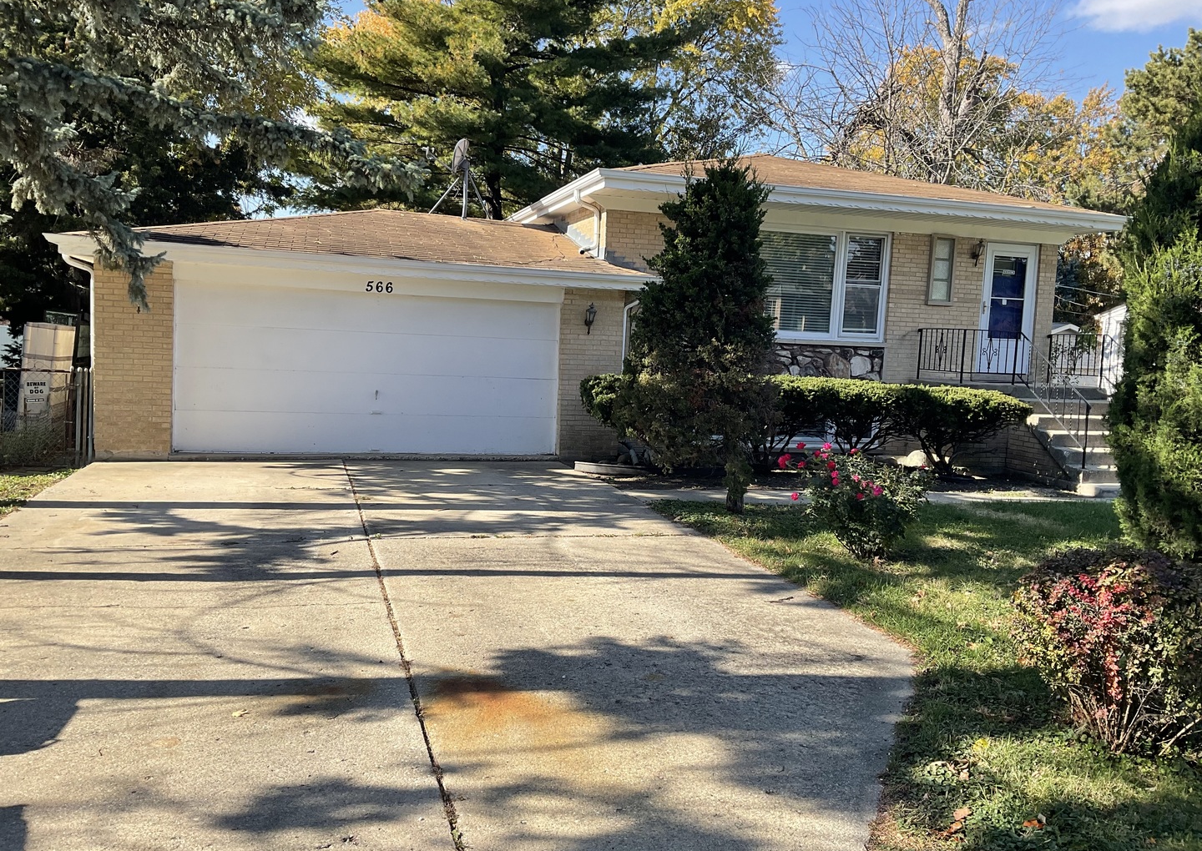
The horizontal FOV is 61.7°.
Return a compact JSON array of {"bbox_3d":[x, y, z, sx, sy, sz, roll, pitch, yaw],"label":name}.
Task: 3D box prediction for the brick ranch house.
[{"bbox_3d":[-0.307,-2.444,17.954,15.300,5.220,9.500,1,5,-17],"label":"brick ranch house"}]

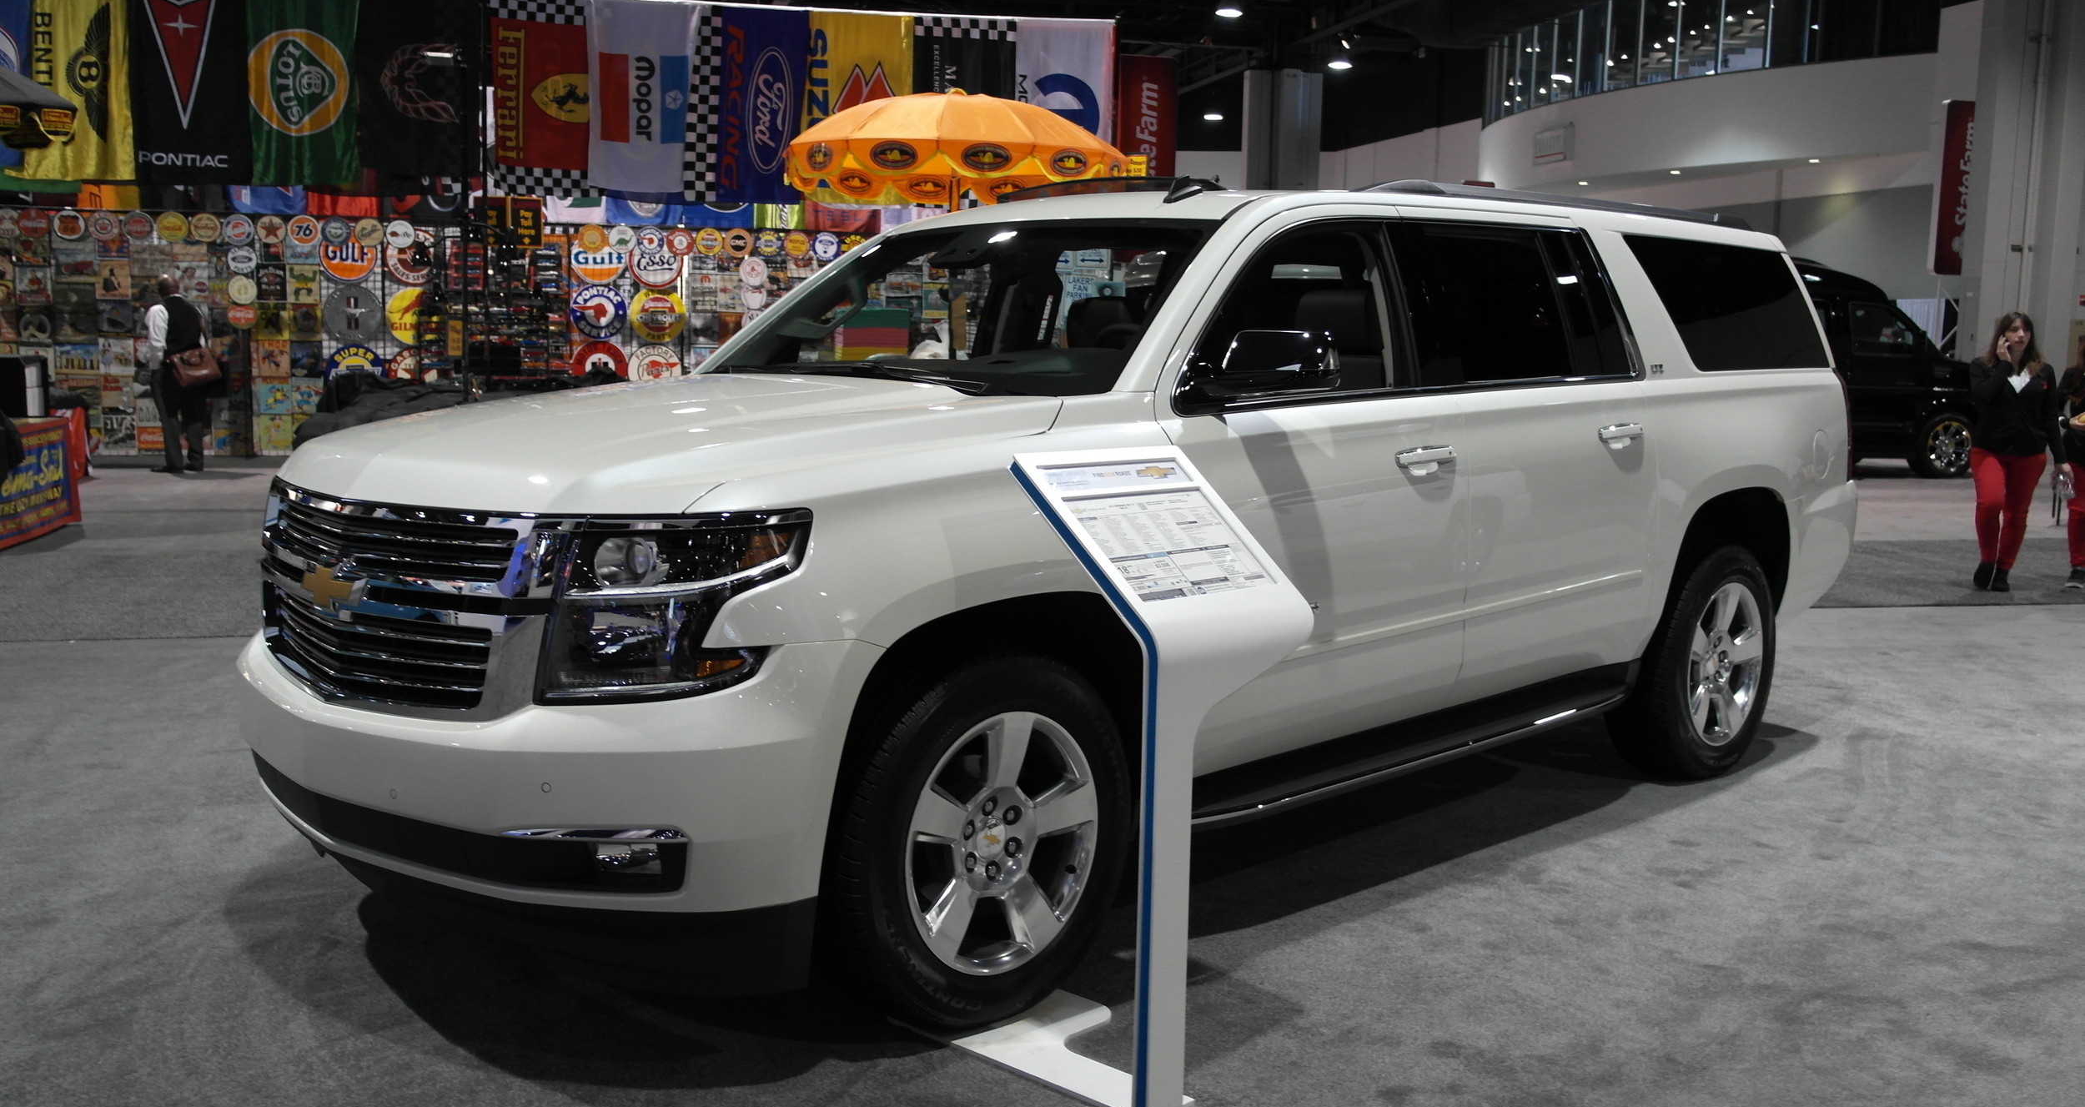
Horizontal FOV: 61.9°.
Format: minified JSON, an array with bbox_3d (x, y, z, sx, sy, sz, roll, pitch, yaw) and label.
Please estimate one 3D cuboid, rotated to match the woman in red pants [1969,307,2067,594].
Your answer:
[{"bbox_3d":[6.001,-0.621,10.704,0.520,1.710,0.380,4,7,24],"label":"woman in red pants"}]

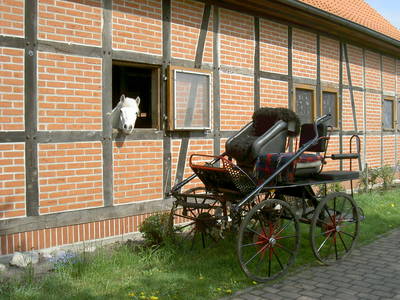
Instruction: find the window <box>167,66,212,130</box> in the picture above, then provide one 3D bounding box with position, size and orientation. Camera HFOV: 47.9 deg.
[{"bbox_3d":[-0.129,-0.738,6.772,0.885,0.905,0.070,-2,3,-45],"label":"window"}]

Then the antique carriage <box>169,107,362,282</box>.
[{"bbox_3d":[0.947,0.406,5.589,2.400,1.860,1.376,-2,3,-35],"label":"antique carriage"}]

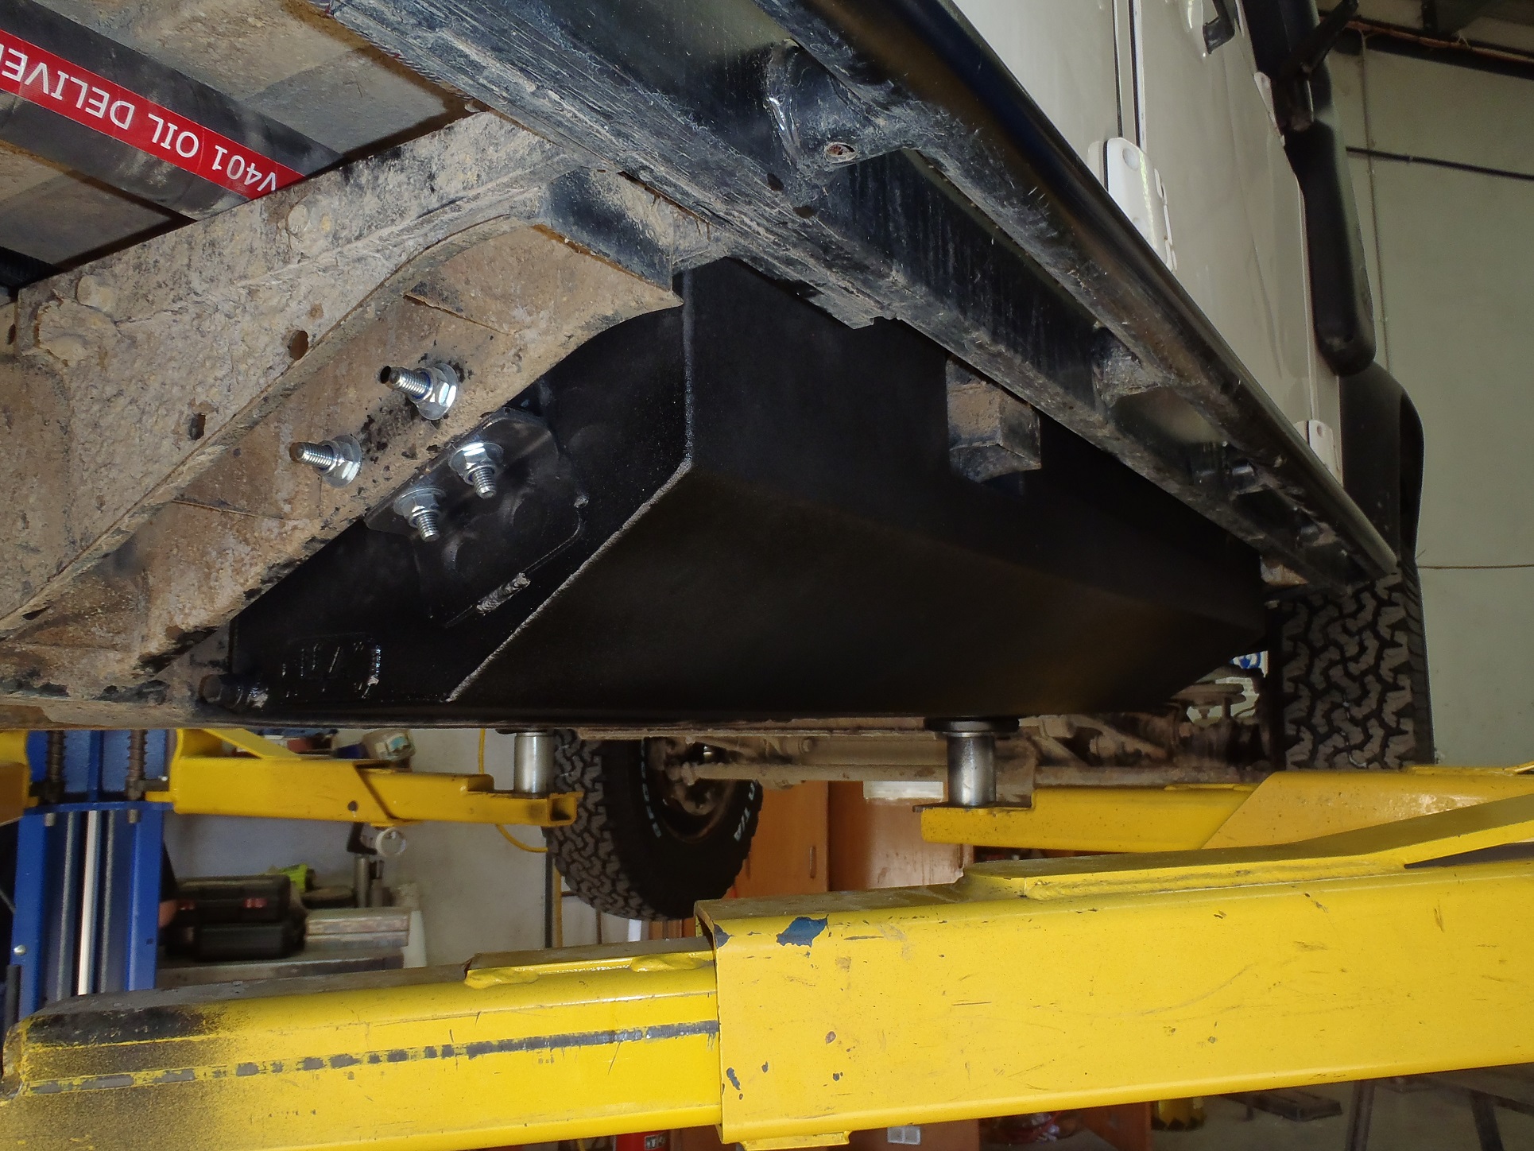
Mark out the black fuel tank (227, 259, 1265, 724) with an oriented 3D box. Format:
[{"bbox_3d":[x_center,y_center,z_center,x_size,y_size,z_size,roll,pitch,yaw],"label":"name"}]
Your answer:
[{"bbox_3d":[0.194,-0.002,1.218,0.310,0.262,1.420,-4,-7,31],"label":"black fuel tank"}]

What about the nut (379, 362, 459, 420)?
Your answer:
[{"bbox_3d":[-0.149,-0.081,0.527,0.024,0.024,0.026,-4,-7,31],"label":"nut"}]

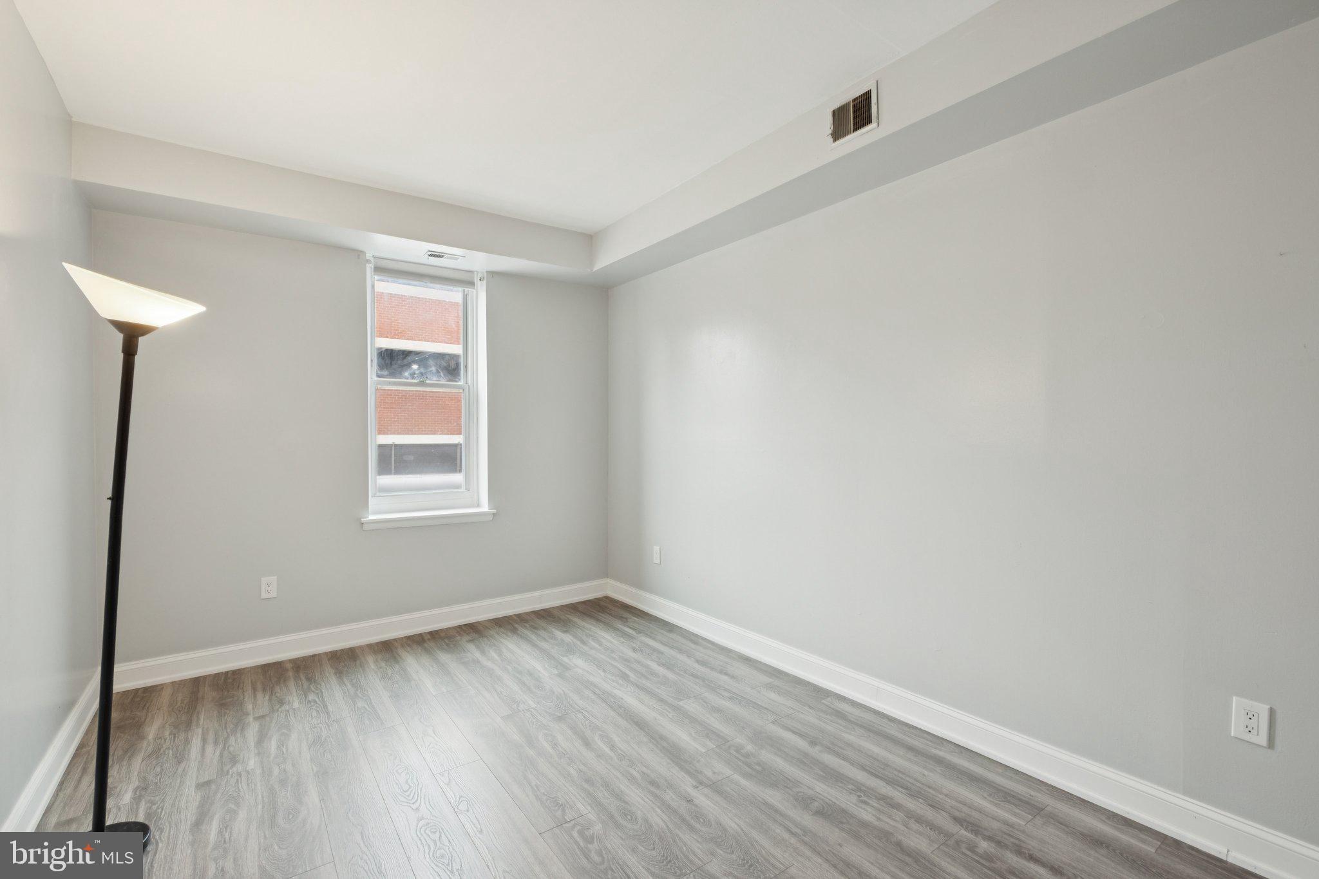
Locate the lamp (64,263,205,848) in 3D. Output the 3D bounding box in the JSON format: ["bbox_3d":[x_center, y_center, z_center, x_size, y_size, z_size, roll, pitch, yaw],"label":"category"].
[{"bbox_3d":[-1.695,0.405,1.765,0.350,1.850,0.340,-1,1,-44],"label":"lamp"}]

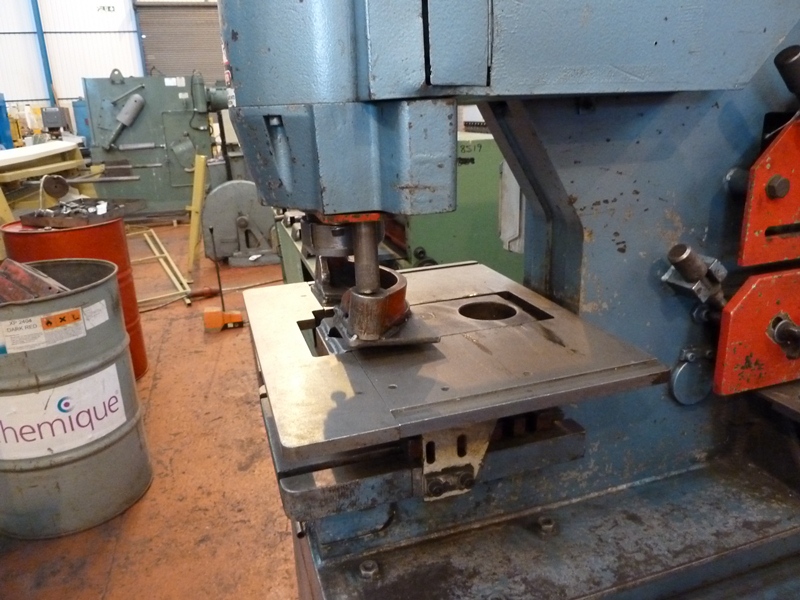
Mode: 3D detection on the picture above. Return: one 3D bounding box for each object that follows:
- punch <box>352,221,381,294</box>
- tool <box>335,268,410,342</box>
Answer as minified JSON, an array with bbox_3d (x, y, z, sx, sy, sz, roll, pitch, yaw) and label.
[{"bbox_3d":[-0.062,-0.082,1.073,0.045,0.137,0.045,-1,18,0],"label":"punch"},{"bbox_3d":[-0.049,0.002,1.169,0.151,0.084,0.210,-8,19,-20],"label":"tool"}]

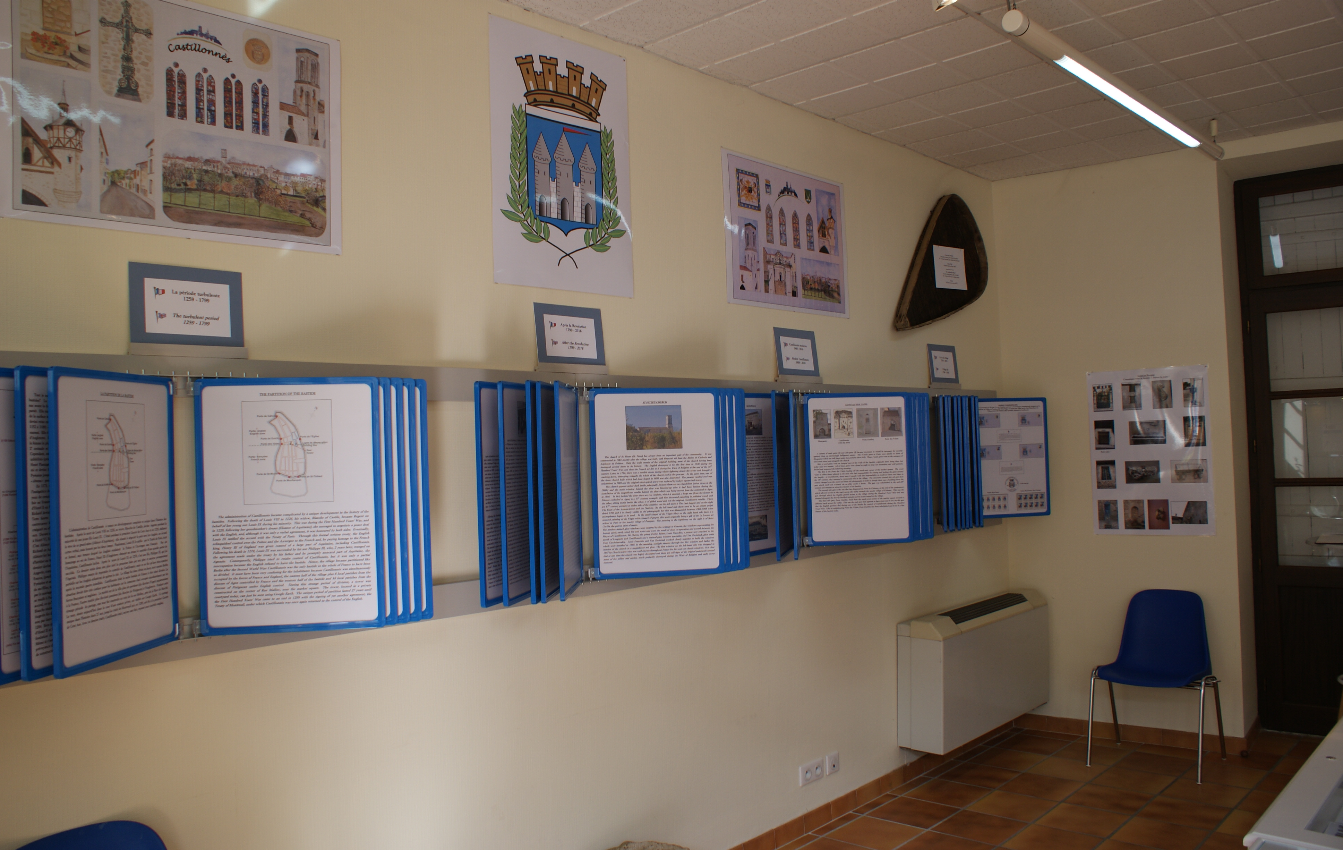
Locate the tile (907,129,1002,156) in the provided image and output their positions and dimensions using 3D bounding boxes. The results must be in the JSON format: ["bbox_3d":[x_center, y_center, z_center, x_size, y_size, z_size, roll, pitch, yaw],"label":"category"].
[{"bbox_3d":[1.425,-1.387,4.994,0.325,0.015,0.305,-3,-2,43],"label":"tile"}]

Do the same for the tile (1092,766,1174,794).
[{"bbox_3d":[2.099,1.617,4.569,0.295,0.010,0.295,-4,-2,43],"label":"tile"}]

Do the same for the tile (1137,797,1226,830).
[{"bbox_3d":[2.162,1.633,4.254,0.300,0.010,0.300,-3,-2,43],"label":"tile"}]

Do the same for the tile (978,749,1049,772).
[{"bbox_3d":[1.682,1.677,5.063,0.300,0.010,0.300,-3,-2,43],"label":"tile"}]

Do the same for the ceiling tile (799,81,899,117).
[{"bbox_3d":[0.763,-1.359,4.226,0.345,0.016,0.295,-4,-2,43],"label":"ceiling tile"}]

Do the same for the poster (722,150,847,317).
[{"bbox_3d":[0.497,-0.782,4.244,0.005,0.600,0.840,-3,-2,43],"label":"poster"}]

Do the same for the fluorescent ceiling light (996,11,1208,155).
[{"bbox_3d":[1.802,-1.250,3.894,0.058,0.058,2.232,-3,-2,43],"label":"fluorescent ceiling light"}]

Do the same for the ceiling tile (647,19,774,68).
[{"bbox_3d":[0.142,-1.352,3.571,0.345,0.016,0.295,-4,-2,43],"label":"ceiling tile"}]

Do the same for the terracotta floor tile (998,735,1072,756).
[{"bbox_3d":[1.884,1.675,5.288,0.300,0.010,0.300,-3,-2,43],"label":"terracotta floor tile"}]

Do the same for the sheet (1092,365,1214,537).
[{"bbox_3d":[2.462,0.141,5.191,0.585,0.850,0.005,-3,-2,37],"label":"sheet"}]

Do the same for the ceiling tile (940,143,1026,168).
[{"bbox_3d":[1.588,-1.365,5.104,0.345,0.016,0.295,-4,-2,43],"label":"ceiling tile"}]

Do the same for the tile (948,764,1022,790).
[{"bbox_3d":[1.458,1.658,4.763,0.295,0.010,0.295,-4,-2,43],"label":"tile"}]

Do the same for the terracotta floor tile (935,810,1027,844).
[{"bbox_3d":[1.263,1.644,4.112,0.295,0.010,0.295,-4,-2,43],"label":"terracotta floor tile"}]

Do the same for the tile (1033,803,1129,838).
[{"bbox_3d":[1.718,1.651,4.200,0.300,0.010,0.300,-3,-2,43],"label":"tile"}]

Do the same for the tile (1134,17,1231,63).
[{"bbox_3d":[1.885,-1.421,3.699,0.300,0.015,0.300,-3,-2,43],"label":"tile"}]

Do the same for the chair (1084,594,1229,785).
[{"bbox_3d":[2.352,1.243,4.896,0.515,0.800,0.490,-3,-2,40],"label":"chair"}]

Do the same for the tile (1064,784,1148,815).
[{"bbox_3d":[1.929,1.649,4.430,0.300,0.010,0.300,-3,-2,43],"label":"tile"}]

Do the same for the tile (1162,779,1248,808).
[{"bbox_3d":[2.359,1.630,4.452,0.300,0.010,0.300,-3,-2,43],"label":"tile"}]

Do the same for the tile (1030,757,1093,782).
[{"bbox_3d":[1.919,1.664,4.868,0.300,0.010,0.300,-3,-2,43],"label":"tile"}]

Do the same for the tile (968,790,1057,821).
[{"bbox_3d":[1.496,1.668,4.411,0.300,0.010,0.300,-3,-2,43],"label":"tile"}]

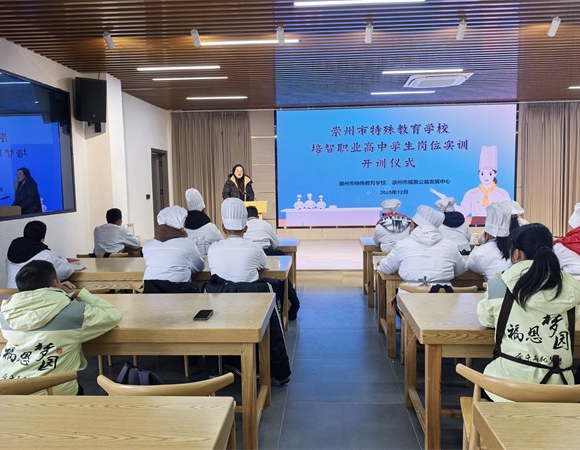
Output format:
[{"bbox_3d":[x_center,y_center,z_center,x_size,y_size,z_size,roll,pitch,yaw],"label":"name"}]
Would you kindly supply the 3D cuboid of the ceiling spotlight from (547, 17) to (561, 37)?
[{"bbox_3d":[2.692,-2.006,4.759,0.080,0.175,0.080,0,49,4],"label":"ceiling spotlight"}]

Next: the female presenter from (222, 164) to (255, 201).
[{"bbox_3d":[-0.886,-0.240,8.195,0.560,1.620,0.420,-1,5,-3],"label":"female presenter"}]

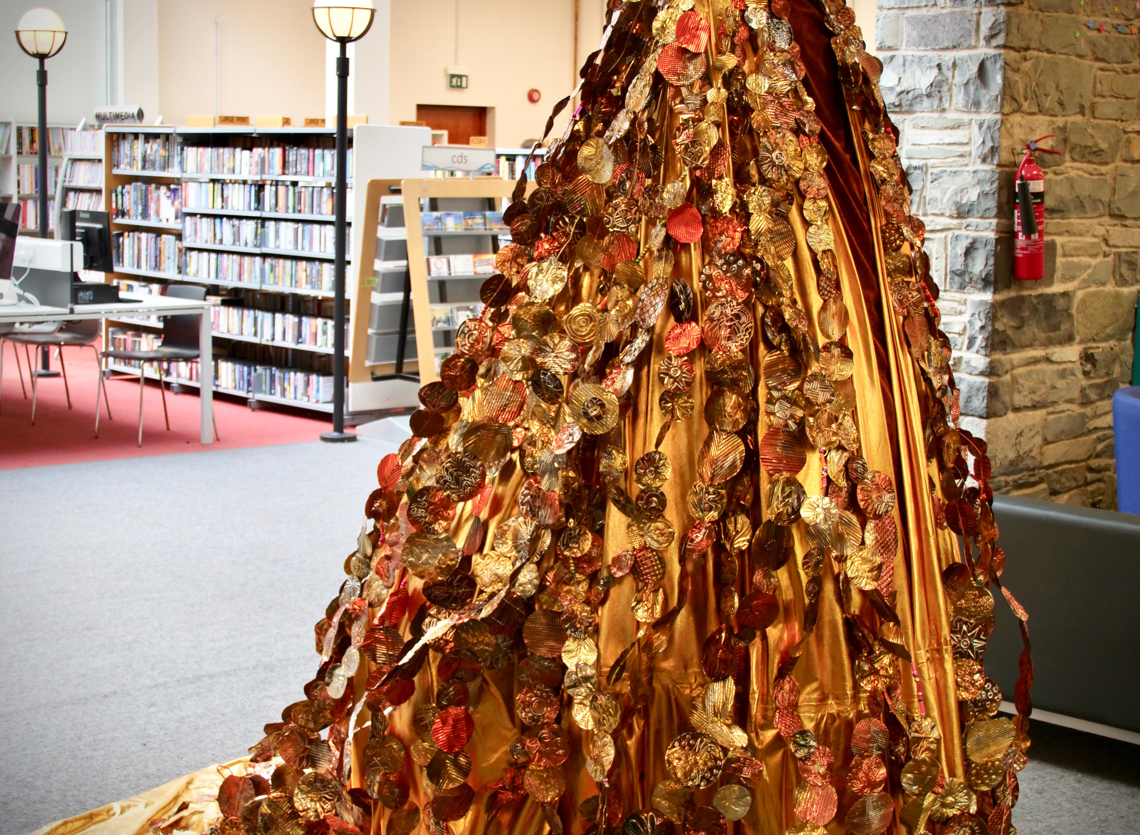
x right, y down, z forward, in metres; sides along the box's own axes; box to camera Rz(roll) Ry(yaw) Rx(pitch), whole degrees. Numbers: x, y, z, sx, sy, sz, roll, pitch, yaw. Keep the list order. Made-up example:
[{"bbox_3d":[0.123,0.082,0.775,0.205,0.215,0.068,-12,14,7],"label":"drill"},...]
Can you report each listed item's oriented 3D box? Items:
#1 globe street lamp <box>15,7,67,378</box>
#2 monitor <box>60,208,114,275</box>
[{"bbox_3d":[-3.600,-1.525,14.454,0.355,2.460,0.355,1,7,0],"label":"globe street lamp"},{"bbox_3d":[-2.520,-0.854,10.963,0.190,0.450,0.528,-5,9,-39],"label":"monitor"}]

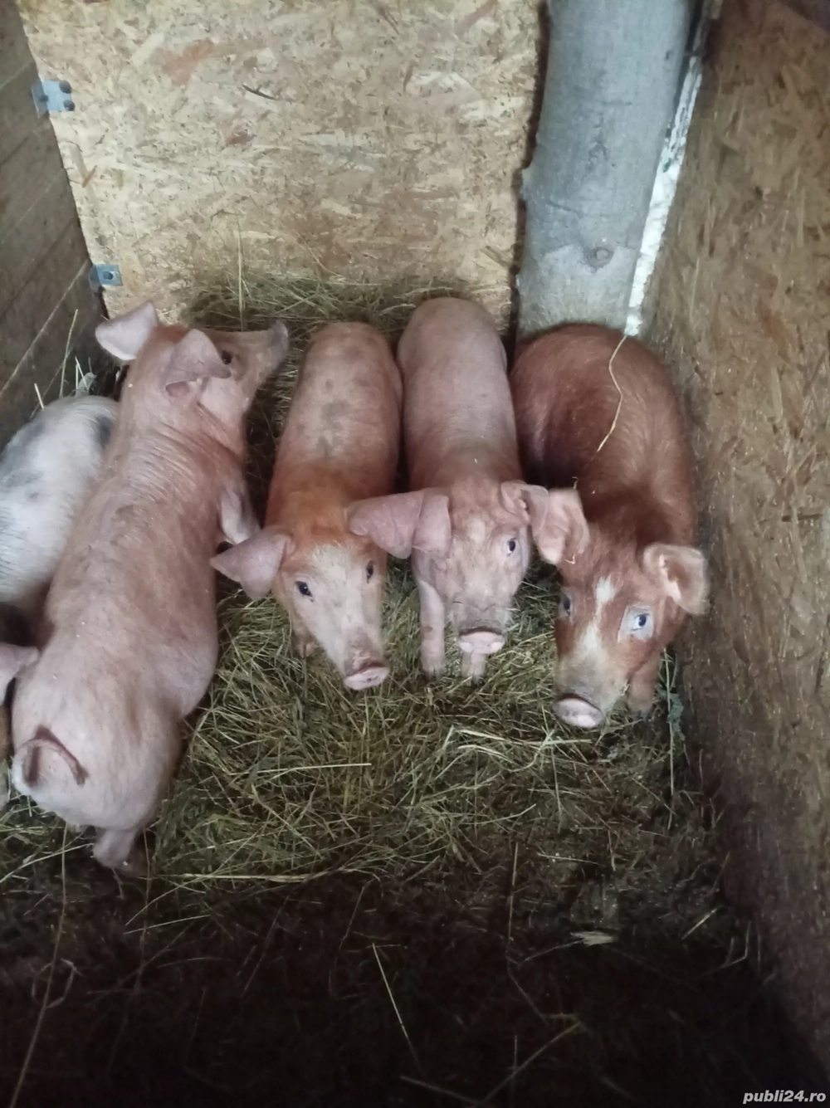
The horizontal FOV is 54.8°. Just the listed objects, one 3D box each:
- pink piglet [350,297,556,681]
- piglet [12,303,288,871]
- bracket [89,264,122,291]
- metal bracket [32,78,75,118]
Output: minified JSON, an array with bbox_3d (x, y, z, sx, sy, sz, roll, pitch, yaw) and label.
[{"bbox_3d":[0.047,-0.137,1.404,0.265,0.360,0.731,-2,44,-2],"label":"pink piglet"},{"bbox_3d":[-0.388,0.004,1.216,0.276,0.413,0.869,1,44,0],"label":"piglet"},{"bbox_3d":[-0.779,-0.699,2.011,0.059,0.053,0.044,0,44,0],"label":"bracket"},{"bbox_3d":[-0.774,-0.981,1.722,0.064,0.056,0.064,0,44,0],"label":"metal bracket"}]

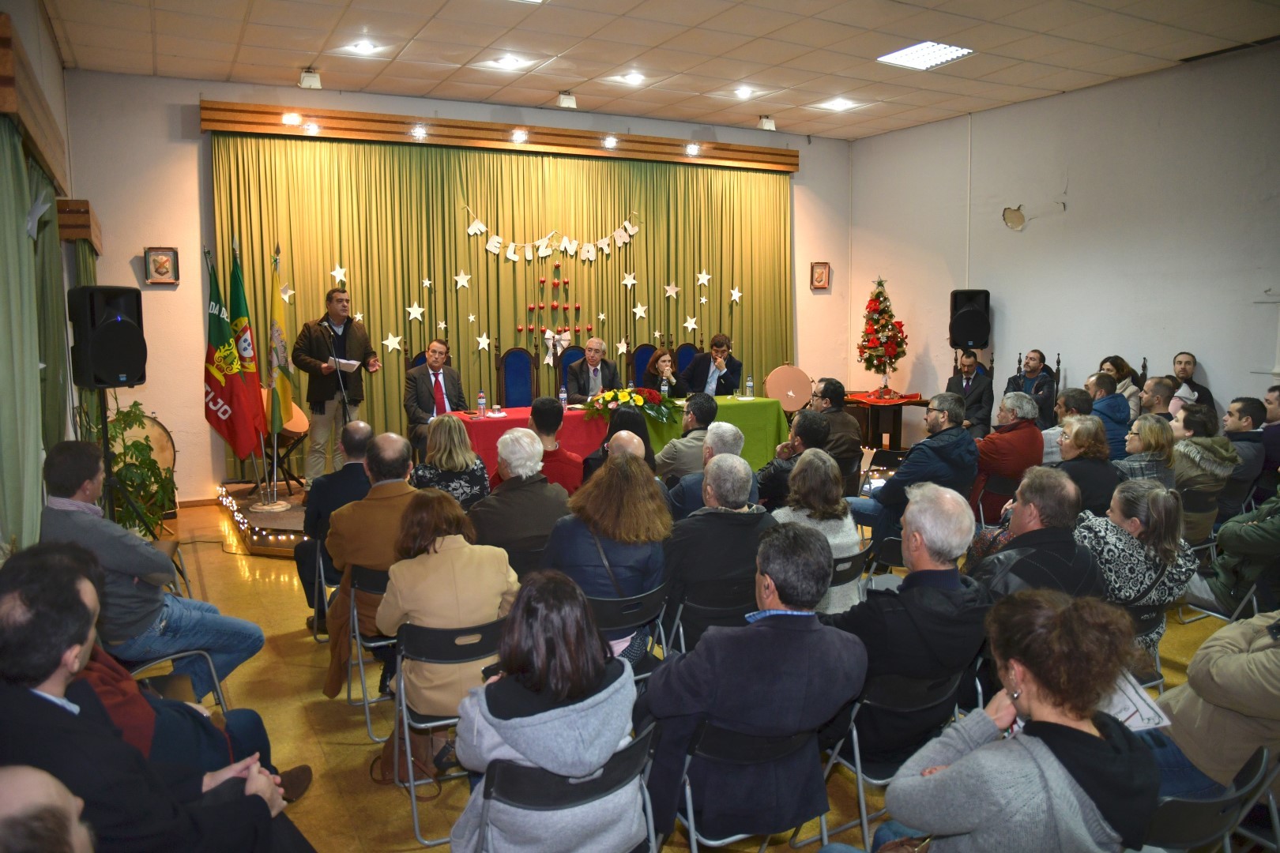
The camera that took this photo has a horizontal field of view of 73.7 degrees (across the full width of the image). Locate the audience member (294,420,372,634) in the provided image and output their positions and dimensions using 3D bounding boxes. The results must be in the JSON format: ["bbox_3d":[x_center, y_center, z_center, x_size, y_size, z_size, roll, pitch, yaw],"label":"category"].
[{"bbox_3d":[-1.580,0.559,4.698,0.570,1.230,0.760,-6,10,-29],"label":"audience member"}]

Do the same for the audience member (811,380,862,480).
[{"bbox_3d":[1.269,0.278,6.464,0.520,1.318,0.780,-6,10,-33],"label":"audience member"}]

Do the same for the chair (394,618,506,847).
[{"bbox_3d":[-0.667,1.005,3.135,0.460,0.780,0.460,-6,10,-29],"label":"chair"}]

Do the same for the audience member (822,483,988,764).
[{"bbox_3d":[0.701,0.782,2.812,0.560,1.290,0.820,-5,10,-24],"label":"audience member"}]

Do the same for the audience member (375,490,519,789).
[{"bbox_3d":[-0.744,0.810,3.151,0.520,1.261,0.760,-4,10,-26],"label":"audience member"}]

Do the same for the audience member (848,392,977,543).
[{"bbox_3d":[1.681,0.409,5.221,0.550,1.280,0.900,-7,11,-36],"label":"audience member"}]

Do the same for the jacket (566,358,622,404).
[{"bbox_3d":[-0.392,-0.291,7.650,0.540,0.630,0.420,-3,9,-18],"label":"jacket"}]

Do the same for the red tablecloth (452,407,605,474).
[{"bbox_3d":[-0.784,0.229,6.768,1.380,0.700,0.740,-5,9,-28],"label":"red tablecloth"}]

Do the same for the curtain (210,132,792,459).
[{"bbox_3d":[-0.954,-1.271,8.933,6.250,3.080,0.250,-4,9,-26],"label":"curtain"}]

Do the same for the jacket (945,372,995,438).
[{"bbox_3d":[3.256,-0.198,8.458,0.520,0.650,0.420,6,10,35],"label":"jacket"}]

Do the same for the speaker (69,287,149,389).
[{"bbox_3d":[-3.519,-0.576,5.564,0.350,0.650,0.400,3,9,19],"label":"speaker"}]

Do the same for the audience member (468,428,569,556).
[{"bbox_3d":[-0.641,0.633,4.173,0.530,1.306,0.780,-4,10,-27],"label":"audience member"}]

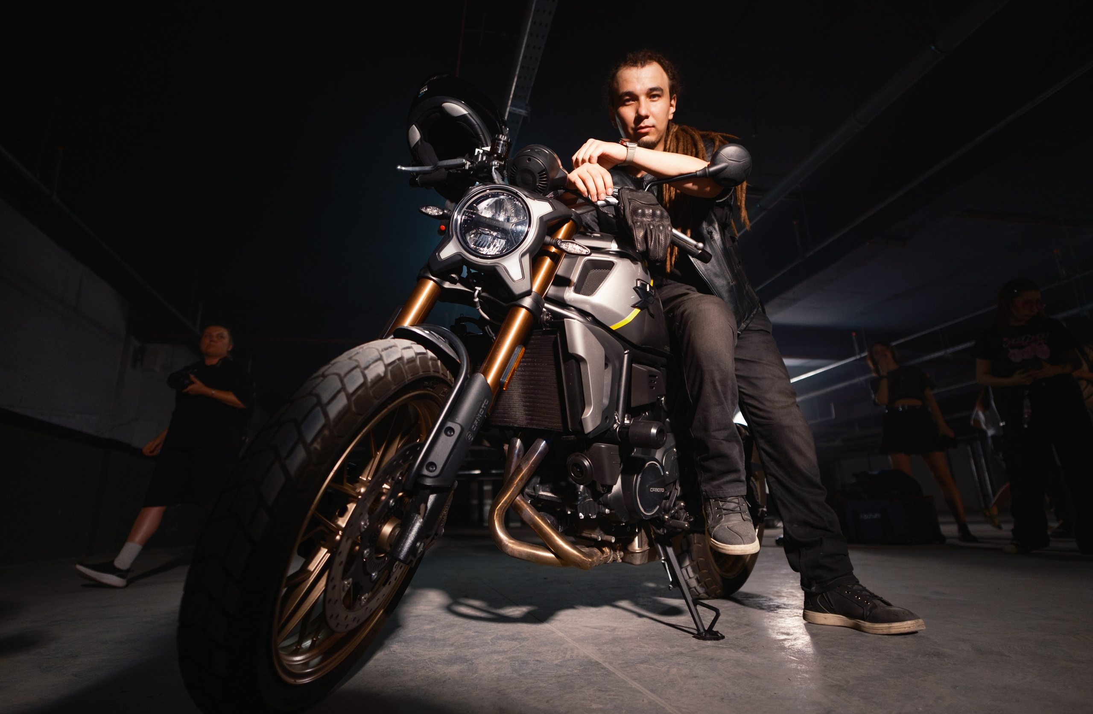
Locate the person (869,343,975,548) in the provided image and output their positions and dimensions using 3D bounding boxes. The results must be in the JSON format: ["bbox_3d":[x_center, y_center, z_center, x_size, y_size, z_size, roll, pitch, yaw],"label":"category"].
[{"bbox_3d":[3.056,0.662,4.529,0.580,1.650,0.420,-12,-19,30],"label":"person"}]

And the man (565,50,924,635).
[{"bbox_3d":[0.501,-0.064,1.552,0.707,1.540,0.704,-6,-17,15],"label":"man"}]

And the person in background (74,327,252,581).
[{"bbox_3d":[-2.366,0.567,3.573,0.720,1.670,0.620,-5,-17,9],"label":"person in background"}]

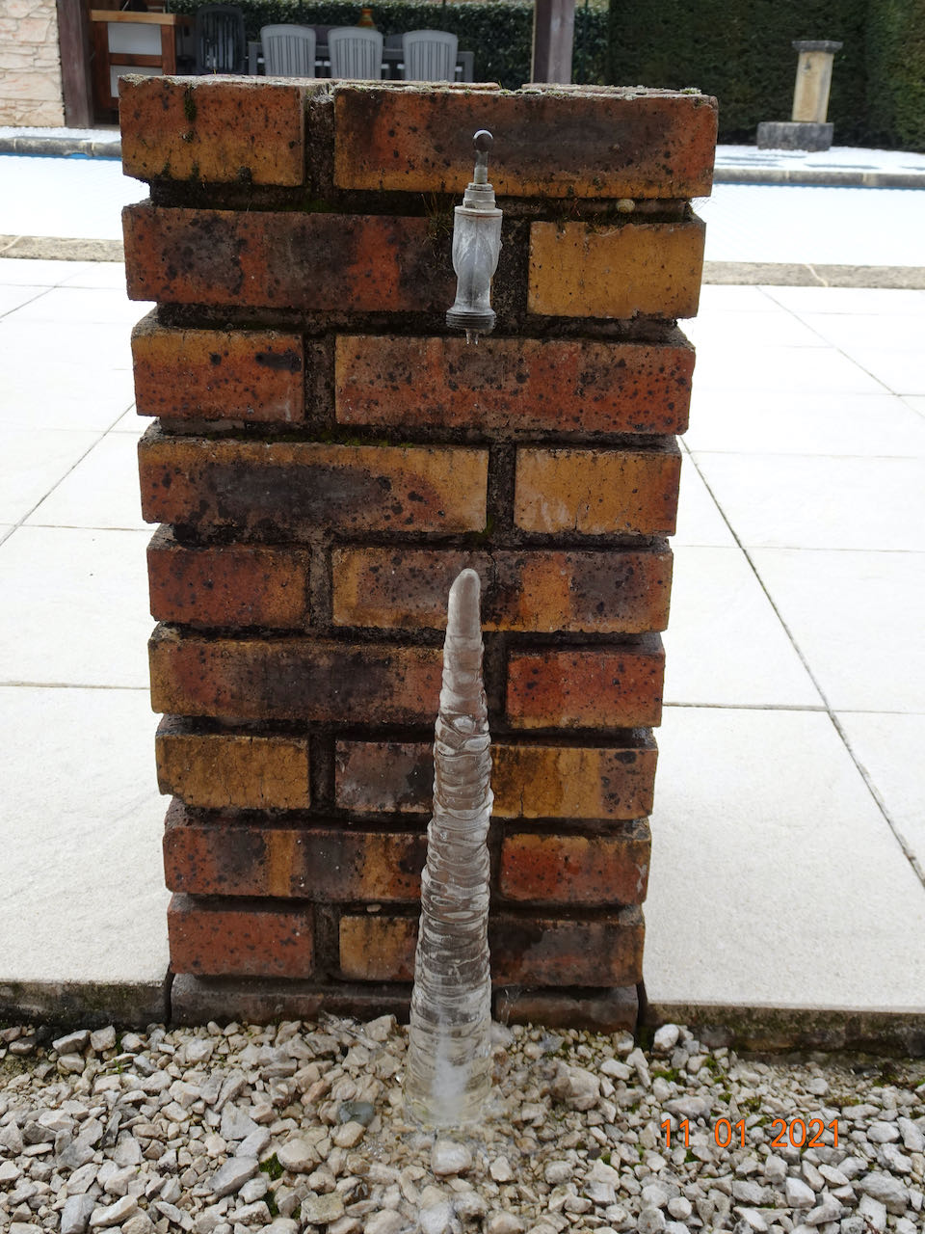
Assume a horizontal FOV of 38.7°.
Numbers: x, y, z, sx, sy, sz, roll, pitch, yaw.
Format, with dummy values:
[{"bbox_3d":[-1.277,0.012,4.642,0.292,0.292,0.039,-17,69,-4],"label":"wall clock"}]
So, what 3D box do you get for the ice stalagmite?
[{"bbox_3d":[-0.004,0.154,0.851,0.064,0.393,0.063,1,22,-1],"label":"ice stalagmite"}]

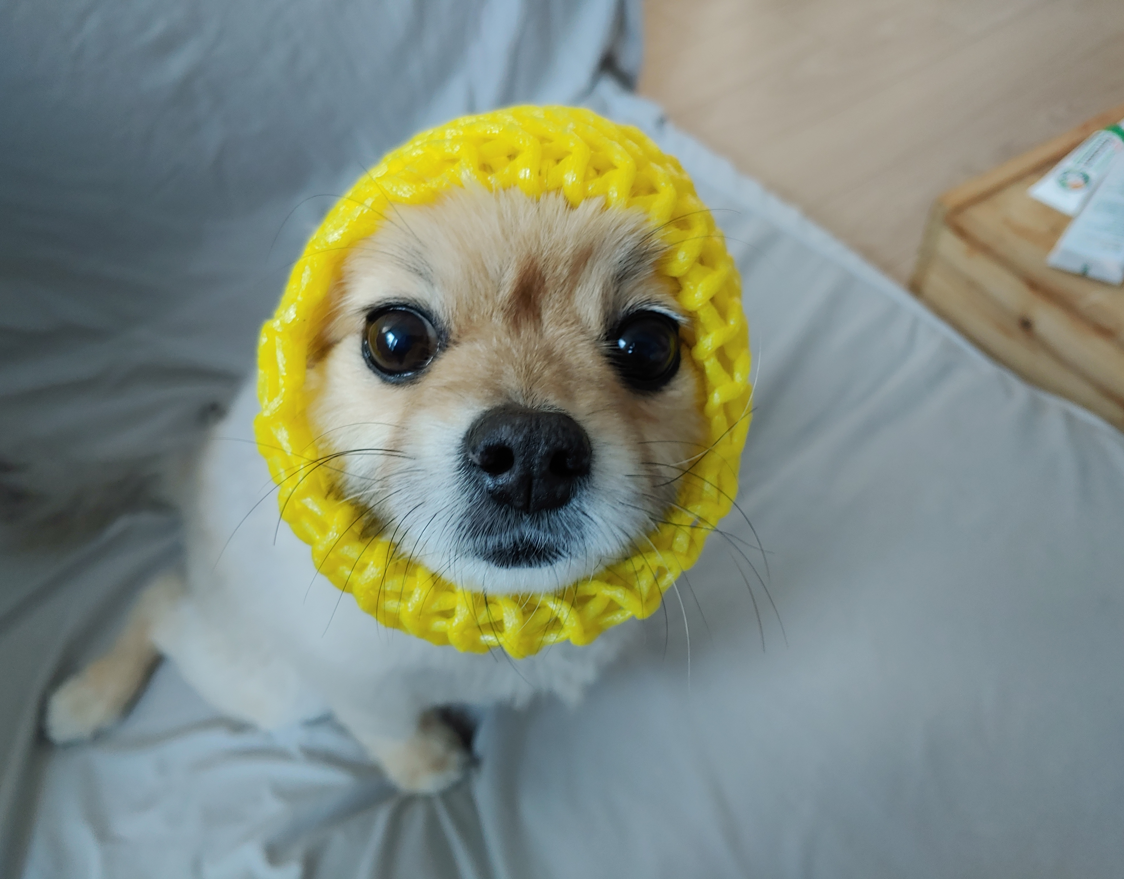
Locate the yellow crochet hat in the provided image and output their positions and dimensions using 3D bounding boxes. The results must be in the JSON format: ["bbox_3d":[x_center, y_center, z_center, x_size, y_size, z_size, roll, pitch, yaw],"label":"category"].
[{"bbox_3d":[-0.016,-0.018,0.242,0.135,0.148,0.100,1,6,-3],"label":"yellow crochet hat"}]

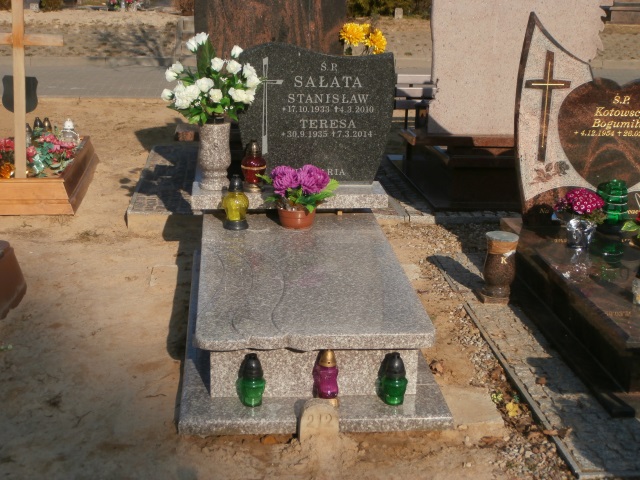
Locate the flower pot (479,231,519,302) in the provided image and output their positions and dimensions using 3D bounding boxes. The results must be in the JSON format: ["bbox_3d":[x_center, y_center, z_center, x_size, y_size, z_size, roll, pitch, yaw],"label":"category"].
[{"bbox_3d":[0.838,0.124,4.944,0.155,0.322,0.155,0,16,-5],"label":"flower pot"}]

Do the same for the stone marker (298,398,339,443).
[{"bbox_3d":[0.000,0.602,3.492,0.131,0.150,0.055,0,16,-5],"label":"stone marker"}]

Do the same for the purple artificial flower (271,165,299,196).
[{"bbox_3d":[-0.164,-0.276,4.880,0.130,0.131,0.133,0,16,-5],"label":"purple artificial flower"}]

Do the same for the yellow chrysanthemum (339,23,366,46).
[{"bbox_3d":[0.185,-1.205,6.181,0.155,0.141,0.143,0,16,-5],"label":"yellow chrysanthemum"}]

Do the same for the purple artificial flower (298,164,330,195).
[{"bbox_3d":[-0.030,-0.279,4.891,0.158,0.127,0.138,0,16,-5],"label":"purple artificial flower"}]

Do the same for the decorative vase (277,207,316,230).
[{"bbox_3d":[-0.113,-0.122,4.949,0.179,0.108,0.179,0,16,-5],"label":"decorative vase"}]

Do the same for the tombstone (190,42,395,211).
[{"bbox_3d":[-0.127,-0.553,5.134,0.992,0.754,0.322,0,16,-5],"label":"tombstone"}]

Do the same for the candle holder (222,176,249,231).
[{"bbox_3d":[-0.394,-0.185,4.885,0.120,0.253,0.120,0,16,-5],"label":"candle holder"}]

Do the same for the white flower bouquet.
[{"bbox_3d":[-0.522,-0.772,5.067,0.468,0.402,0.405,0,16,-5],"label":"white flower bouquet"}]

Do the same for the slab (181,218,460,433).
[{"bbox_3d":[-0.085,0.256,4.379,0.925,0.298,1.822,0,16,-5],"label":"slab"}]

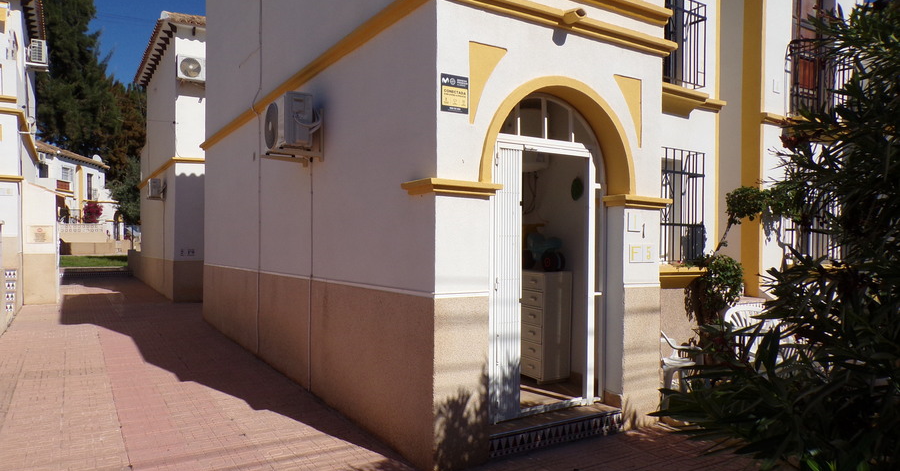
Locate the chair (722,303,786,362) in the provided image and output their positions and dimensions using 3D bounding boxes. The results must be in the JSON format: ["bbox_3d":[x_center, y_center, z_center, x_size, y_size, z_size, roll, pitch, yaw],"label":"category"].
[{"bbox_3d":[2.980,1.153,6.120,0.580,0.880,0.570,0,-1,21],"label":"chair"}]

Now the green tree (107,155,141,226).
[{"bbox_3d":[-16.333,-1.692,32.000,2.700,4.900,2.700,1,-1,-33],"label":"green tree"}]

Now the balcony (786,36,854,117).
[{"bbox_3d":[5.271,-2.111,8.772,1.261,0.985,0.276,1,-1,-32],"label":"balcony"}]

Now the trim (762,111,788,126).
[{"bbox_3d":[4.356,-1.554,8.310,0.601,0.128,0.108,1,-1,-32],"label":"trim"}]

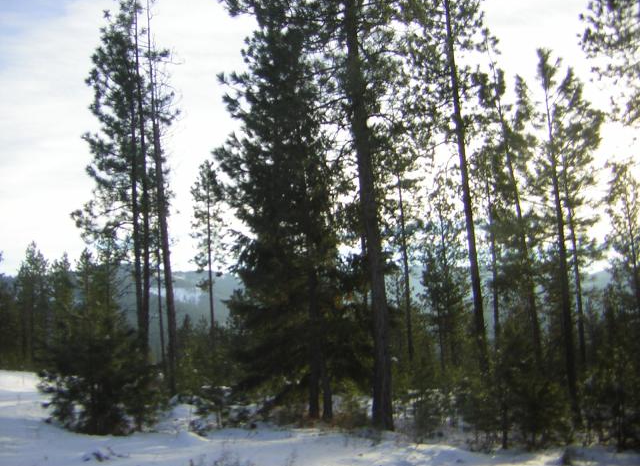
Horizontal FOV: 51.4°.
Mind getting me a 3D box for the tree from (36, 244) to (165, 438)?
[{"bbox_3d":[-3.628,1.777,11.000,1.950,3.000,1.950,-4,-6,0],"label":"tree"}]

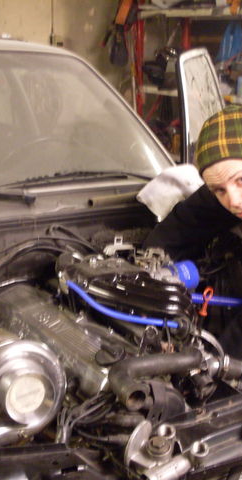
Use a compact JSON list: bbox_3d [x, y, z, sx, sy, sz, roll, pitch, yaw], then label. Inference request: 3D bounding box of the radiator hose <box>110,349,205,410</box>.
[{"bbox_3d":[0.079,0.293,1.480,0.200,0.084,0.115,-7,17,-23],"label":"radiator hose"}]

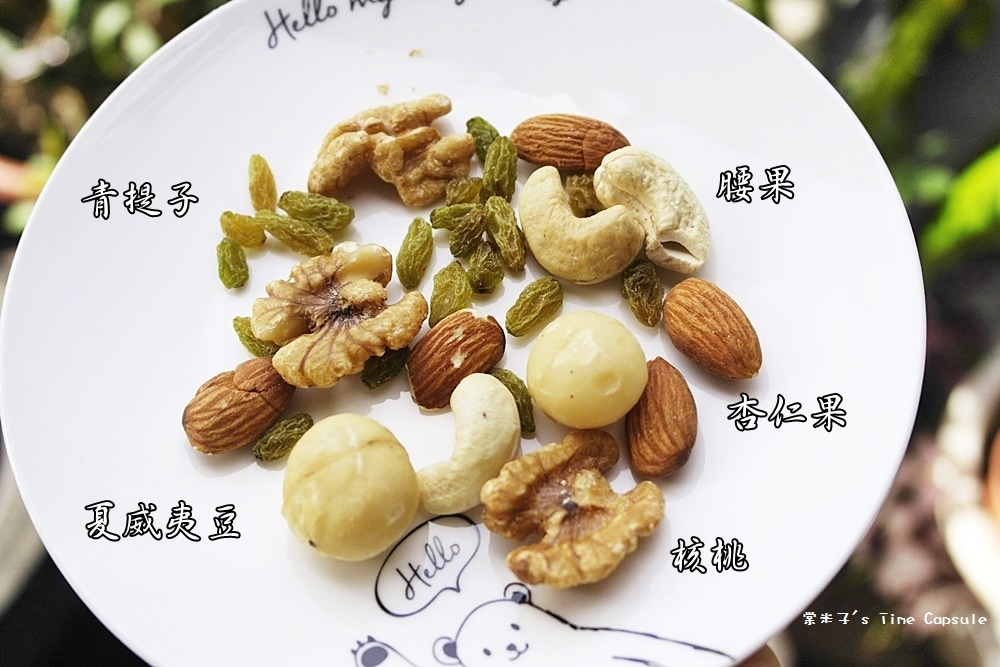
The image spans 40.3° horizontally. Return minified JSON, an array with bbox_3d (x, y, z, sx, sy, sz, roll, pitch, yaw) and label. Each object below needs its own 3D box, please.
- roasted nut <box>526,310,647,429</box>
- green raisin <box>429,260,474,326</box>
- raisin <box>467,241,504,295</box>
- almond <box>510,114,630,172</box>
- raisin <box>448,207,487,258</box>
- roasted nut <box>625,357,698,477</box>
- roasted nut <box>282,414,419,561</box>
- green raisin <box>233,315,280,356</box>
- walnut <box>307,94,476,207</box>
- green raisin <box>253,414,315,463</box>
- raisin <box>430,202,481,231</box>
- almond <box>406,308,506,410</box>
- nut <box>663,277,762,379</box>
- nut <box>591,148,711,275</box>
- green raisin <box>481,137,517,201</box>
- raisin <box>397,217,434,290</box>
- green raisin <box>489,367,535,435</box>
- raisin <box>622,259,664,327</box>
[{"bbox_3d":[0.015,0.006,0.235,0.021,0.020,0.021,-2,62,3],"label":"roasted nut"},{"bbox_3d":[-0.010,-0.007,0.257,0.007,0.006,0.014,15,64,11],"label":"green raisin"},{"bbox_3d":[-0.003,-0.012,0.253,0.006,0.005,0.011,-3,62,2],"label":"raisin"},{"bbox_3d":[0.014,-0.037,0.264,0.024,0.008,0.012,8,63,8],"label":"almond"},{"bbox_3d":[-0.006,-0.019,0.255,0.006,0.005,0.011,22,66,15],"label":"raisin"},{"bbox_3d":[0.029,0.015,0.242,0.013,0.008,0.023,0,63,4],"label":"roasted nut"},{"bbox_3d":[-0.025,0.026,0.232,0.023,0.022,0.025,-9,62,-1],"label":"roasted nut"},{"bbox_3d":[-0.042,0.001,0.234,0.013,0.006,0.005,39,72,21],"label":"green raisin"},{"bbox_3d":[-0.021,-0.034,0.261,0.033,0.015,0.022,-26,64,-10],"label":"walnut"},{"bbox_3d":[-0.038,0.018,0.240,0.013,0.006,0.007,-36,66,-14],"label":"green raisin"},{"bbox_3d":[-0.008,-0.023,0.266,0.012,0.004,0.005,-12,62,-3],"label":"raisin"},{"bbox_3d":[-0.008,0.005,0.249,0.021,0.009,0.014,-41,67,-16],"label":"almond"},{"bbox_3d":[0.035,0.000,0.227,0.011,0.009,0.021,-25,64,-9],"label":"nut"},{"bbox_3d":[0.027,-0.022,0.237,0.013,0.012,0.028,-33,65,-12],"label":"nut"},{"bbox_3d":[0.000,-0.030,0.245,0.006,0.006,0.014,6,63,7],"label":"green raisin"},{"bbox_3d":[-0.015,-0.014,0.240,0.006,0.006,0.014,6,63,8],"label":"raisin"},{"bbox_3d":[0.002,0.012,0.247,0.005,0.004,0.014,-23,63,-8],"label":"green raisin"},{"bbox_3d":[0.024,-0.007,0.233,0.007,0.006,0.013,5,63,7],"label":"raisin"}]

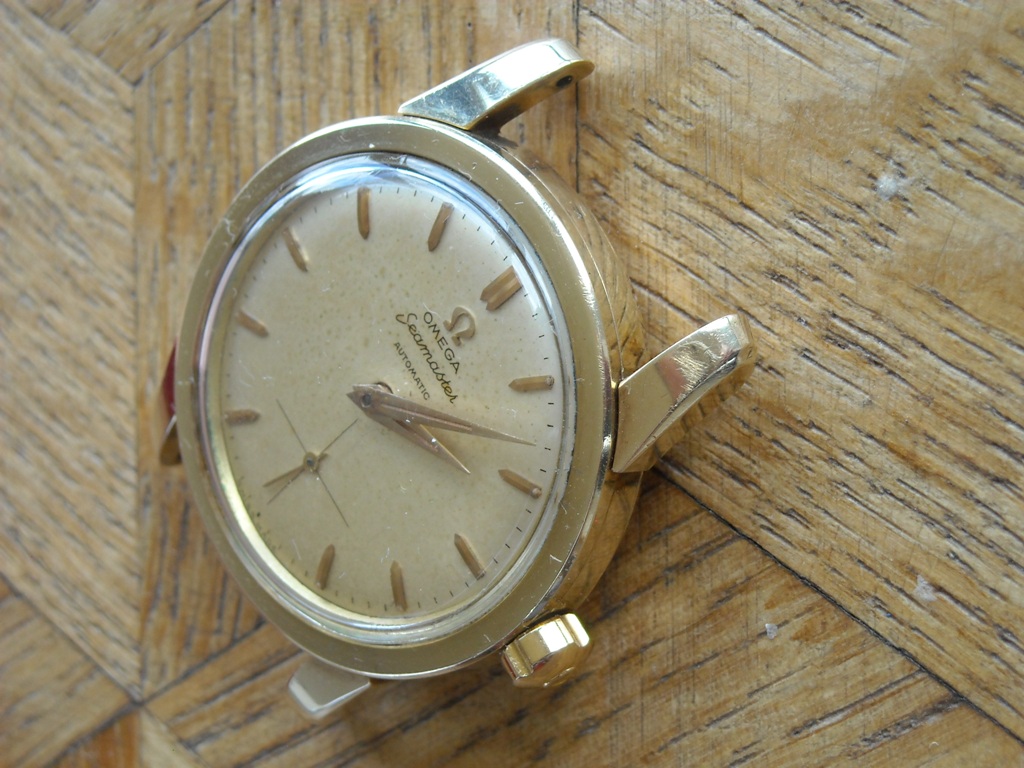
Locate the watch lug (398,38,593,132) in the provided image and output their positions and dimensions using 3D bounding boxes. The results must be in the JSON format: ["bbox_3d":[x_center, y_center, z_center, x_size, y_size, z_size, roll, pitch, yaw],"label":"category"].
[{"bbox_3d":[-0.001,-0.018,0.167,0.011,0.006,0.004,-42,68,30],"label":"watch lug"}]

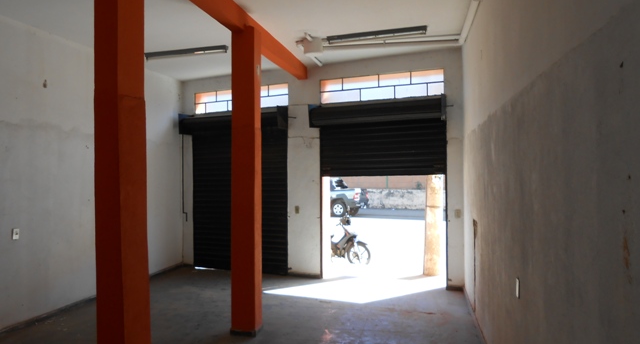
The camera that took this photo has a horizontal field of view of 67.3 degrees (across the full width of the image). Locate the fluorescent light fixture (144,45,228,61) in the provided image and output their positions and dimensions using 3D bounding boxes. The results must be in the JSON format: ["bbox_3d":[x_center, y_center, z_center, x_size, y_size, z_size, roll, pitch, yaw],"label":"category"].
[{"bbox_3d":[-1.878,-1.667,6.784,1.290,0.085,0.100,-1,0,20],"label":"fluorescent light fixture"}]

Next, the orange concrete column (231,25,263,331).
[{"bbox_3d":[-0.777,0.103,5.085,0.251,3.176,0.256,0,0,12],"label":"orange concrete column"}]

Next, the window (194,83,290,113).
[{"bbox_3d":[-1.398,-1.265,8.411,1.960,0.376,0.082,-1,0,25],"label":"window"}]

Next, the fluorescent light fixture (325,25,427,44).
[{"bbox_3d":[0.704,-1.690,5.991,1.260,0.085,0.100,-1,0,20],"label":"fluorescent light fixture"}]

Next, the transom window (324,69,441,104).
[{"bbox_3d":[0.913,-1.285,7.323,1.957,0.371,0.082,-1,0,25],"label":"transom window"}]

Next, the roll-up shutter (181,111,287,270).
[{"bbox_3d":[-1.488,0.338,8.243,2.010,2.747,0.371,-1,0,25],"label":"roll-up shutter"}]

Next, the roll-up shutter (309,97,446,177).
[{"bbox_3d":[0.832,-0.498,7.153,2.020,1.122,0.371,-1,0,25],"label":"roll-up shutter"}]

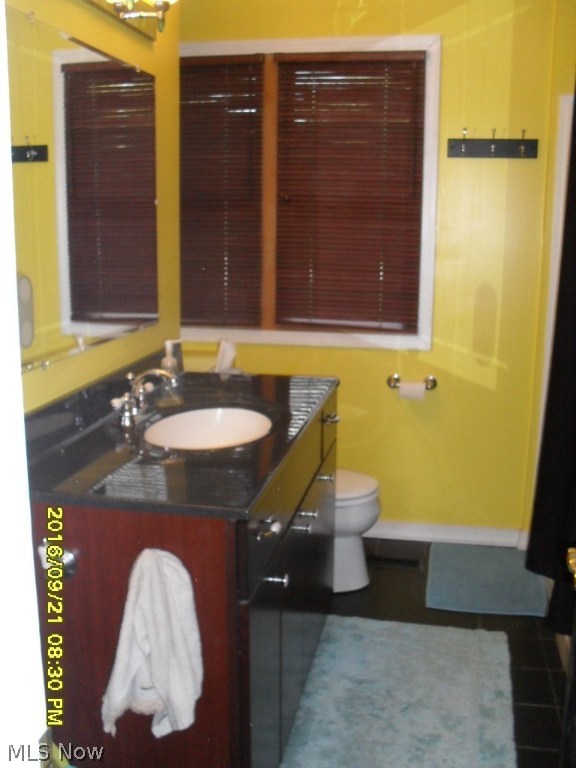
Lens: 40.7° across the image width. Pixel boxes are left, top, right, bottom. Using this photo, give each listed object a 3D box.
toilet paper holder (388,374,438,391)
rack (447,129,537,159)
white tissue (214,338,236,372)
[{"bbox_3d":[0.528,-0.006,3.314,0.206,0.058,0.075,3,12,11],"label":"toilet paper holder"},{"bbox_3d":[0.812,-0.950,3.075,0.347,0.107,0.055,3,12,11],"label":"rack"},{"bbox_3d":[-0.243,-0.110,3.026,0.080,0.133,0.060,2,12,11],"label":"white tissue"}]

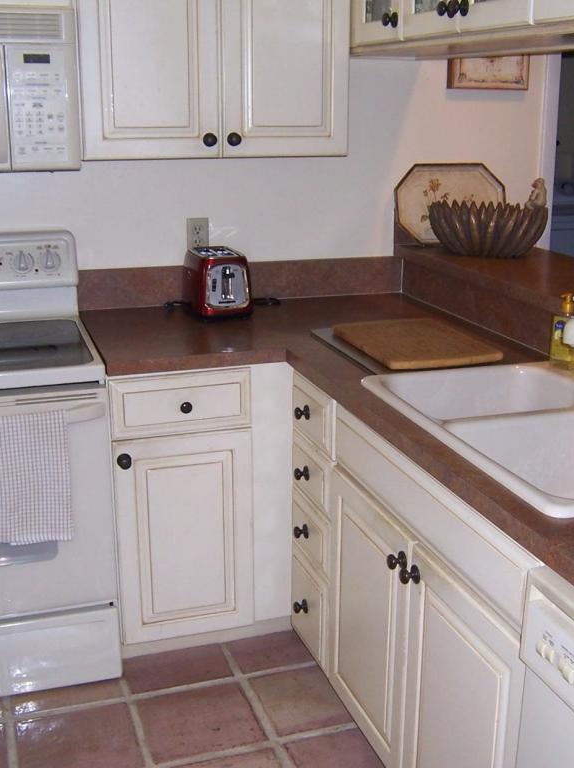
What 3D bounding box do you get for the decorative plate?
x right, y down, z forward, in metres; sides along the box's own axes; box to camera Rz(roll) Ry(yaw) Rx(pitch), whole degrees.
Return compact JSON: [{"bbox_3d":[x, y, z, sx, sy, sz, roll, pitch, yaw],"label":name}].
[{"bbox_3d":[0.558,-0.611,3.322,0.418,0.275,0.025,-5,11,-17],"label":"decorative plate"}]

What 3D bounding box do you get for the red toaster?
[{"bbox_3d":[-0.221,-0.325,3.061,0.178,0.184,0.250,-5,17,-17],"label":"red toaster"}]

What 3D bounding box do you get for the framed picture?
[{"bbox_3d":[0.672,-1.136,3.211,0.280,0.330,0.030,-5,17,-17],"label":"framed picture"}]

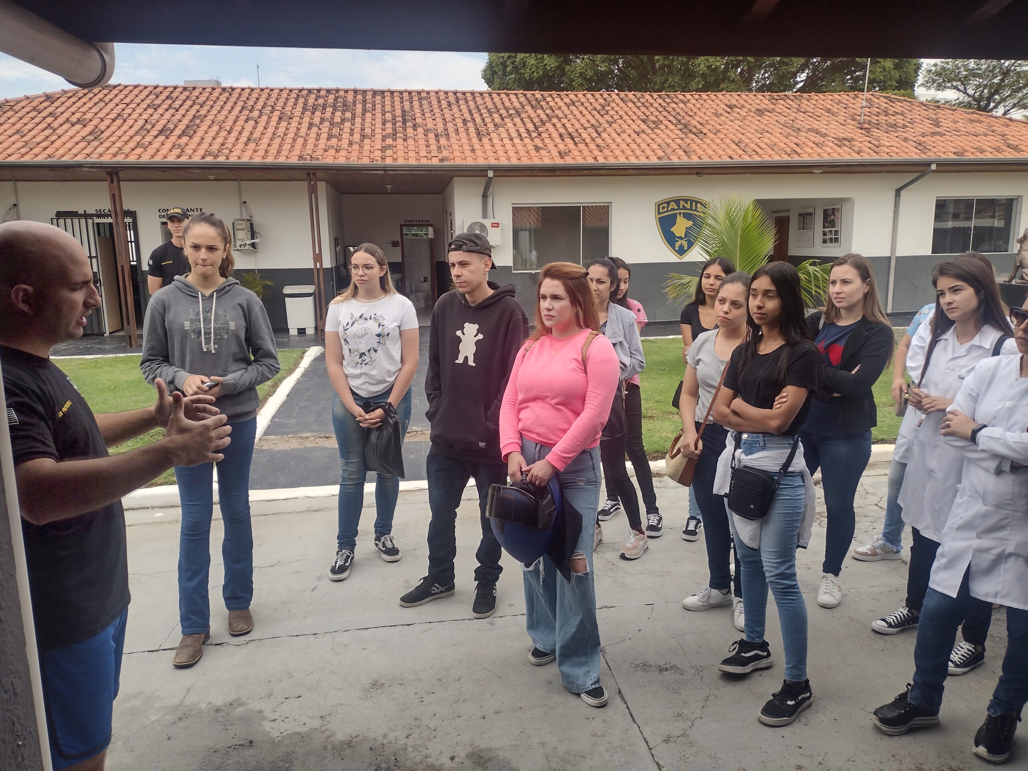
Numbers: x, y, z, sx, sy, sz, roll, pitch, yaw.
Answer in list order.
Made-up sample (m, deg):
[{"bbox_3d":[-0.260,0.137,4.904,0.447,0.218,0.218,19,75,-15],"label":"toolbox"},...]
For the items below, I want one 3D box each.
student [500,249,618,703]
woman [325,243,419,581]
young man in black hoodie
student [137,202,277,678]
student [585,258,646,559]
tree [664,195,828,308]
[{"bbox_3d":[0.183,0.358,3.075,0.480,1.643,0.410,5,12,31],"label":"student"},{"bbox_3d":[-0.754,0.113,4.173,0.500,1.686,0.380,0,10,6],"label":"woman"},{"bbox_3d":[-0.239,0.178,3.695,0.520,1.736,0.400,4,11,28],"label":"young man in black hoodie"},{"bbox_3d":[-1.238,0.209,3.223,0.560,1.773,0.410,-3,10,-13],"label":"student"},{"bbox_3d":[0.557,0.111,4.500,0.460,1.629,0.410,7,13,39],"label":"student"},{"bbox_3d":[2.933,-1.196,9.951,2.050,2.190,1.900,-1,10,0],"label":"tree"}]

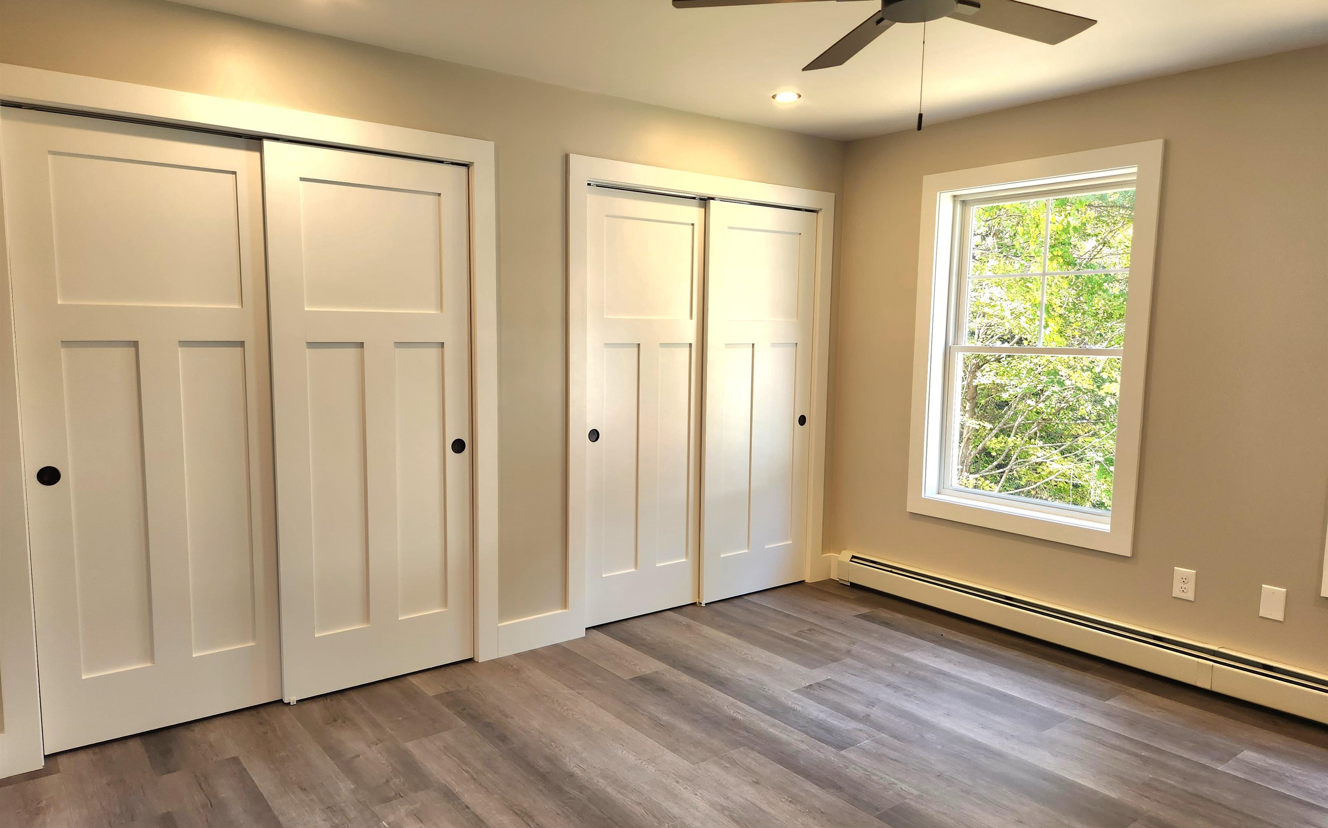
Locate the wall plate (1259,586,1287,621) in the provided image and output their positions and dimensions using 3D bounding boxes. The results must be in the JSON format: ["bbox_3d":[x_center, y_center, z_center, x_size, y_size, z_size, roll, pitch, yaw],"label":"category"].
[{"bbox_3d":[2.292,0.712,3.318,0.008,0.122,0.079,-4,7,-38],"label":"wall plate"}]

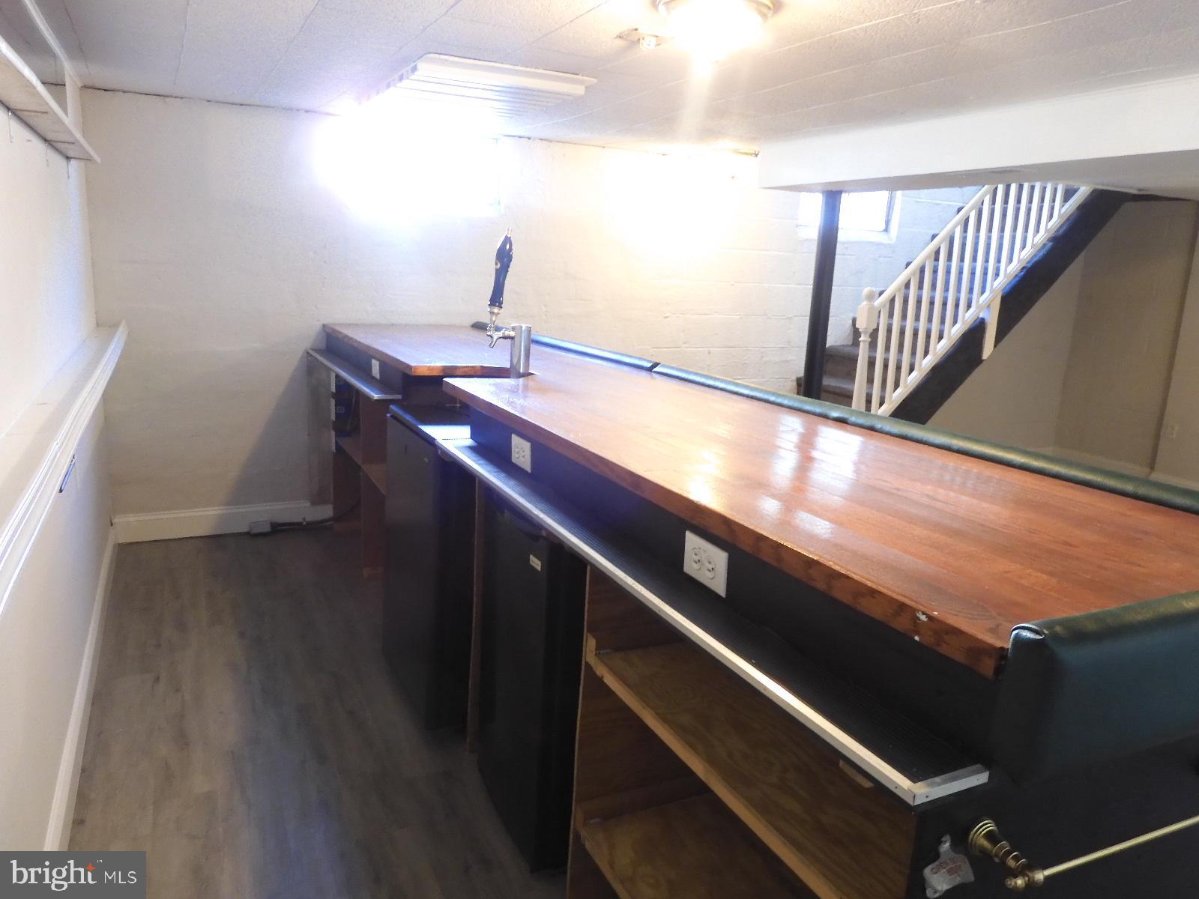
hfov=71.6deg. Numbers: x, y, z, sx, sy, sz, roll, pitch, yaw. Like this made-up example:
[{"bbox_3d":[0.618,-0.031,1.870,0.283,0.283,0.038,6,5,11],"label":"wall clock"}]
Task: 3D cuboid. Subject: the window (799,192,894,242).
[{"bbox_3d":[1.676,-1.595,5.593,0.830,0.378,0.100,-3,14,-26],"label":"window"}]

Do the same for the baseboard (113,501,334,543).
[{"bbox_3d":[-1.898,0.370,4.256,1.018,0.131,0.018,-3,14,-26],"label":"baseboard"}]

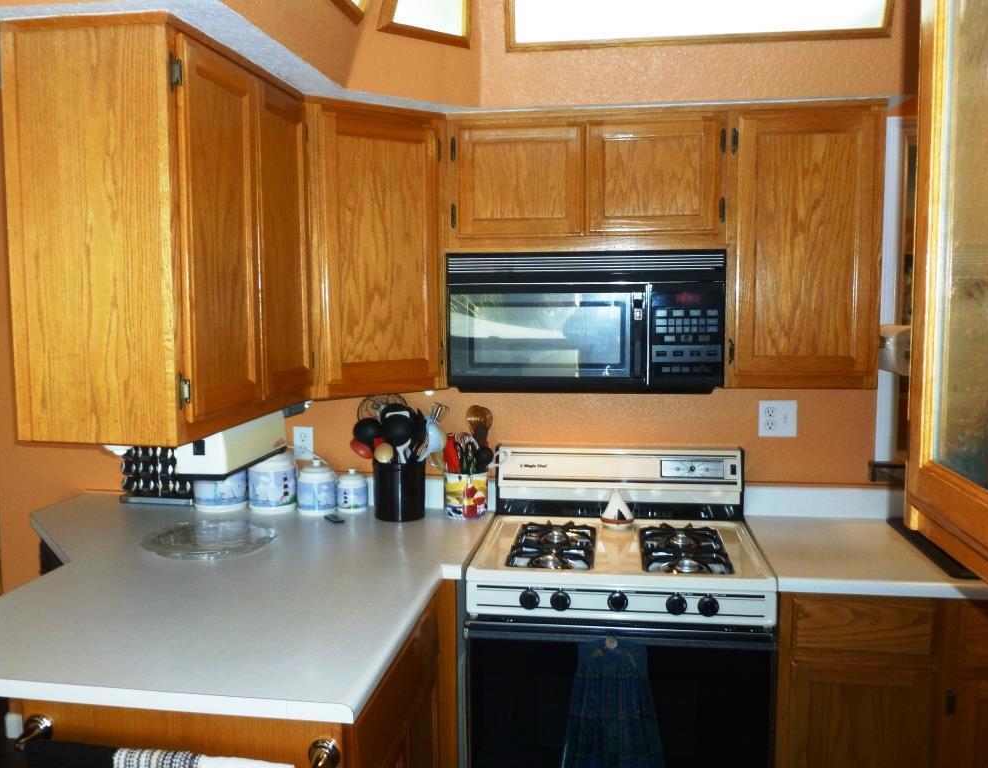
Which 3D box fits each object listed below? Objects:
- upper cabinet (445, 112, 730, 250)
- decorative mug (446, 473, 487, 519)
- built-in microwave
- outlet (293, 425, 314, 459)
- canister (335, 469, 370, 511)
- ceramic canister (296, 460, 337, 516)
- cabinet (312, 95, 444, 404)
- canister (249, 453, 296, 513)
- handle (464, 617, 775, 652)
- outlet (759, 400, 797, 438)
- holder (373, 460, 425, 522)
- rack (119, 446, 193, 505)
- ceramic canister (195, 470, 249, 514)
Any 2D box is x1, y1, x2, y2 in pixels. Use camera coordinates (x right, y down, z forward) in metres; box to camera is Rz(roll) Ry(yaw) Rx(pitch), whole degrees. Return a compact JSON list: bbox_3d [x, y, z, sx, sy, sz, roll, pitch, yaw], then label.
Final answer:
[{"bbox_3d":[0.269,-0.572,2.433,0.765,0.382,0.340,0,5,8],"label":"upper cabinet"},{"bbox_3d":[-0.088,0.345,2.643,0.137,0.144,0.137,0,5,8],"label":"decorative mug"},{"bbox_3d":[0.269,-0.184,2.451,0.758,0.385,0.375,0,5,8],"label":"built-in microwave"},{"bbox_3d":[-0.642,0.200,2.791,0.070,0.114,0.009,0,5,8],"label":"outlet"},{"bbox_3d":[-0.464,0.343,2.695,0.102,0.133,0.102,0,6,8],"label":"canister"},{"bbox_3d":[-0.574,0.327,2.667,0.124,0.170,0.124,0,6,8],"label":"ceramic canister"},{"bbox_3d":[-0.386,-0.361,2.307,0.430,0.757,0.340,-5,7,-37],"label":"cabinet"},{"bbox_3d":[-0.729,0.304,2.707,0.157,0.210,0.157,0,6,8],"label":"canister"},{"bbox_3d":[0.302,0.618,2.044,0.755,0.045,0.048,0,5,8],"label":"handle"},{"bbox_3d":[0.886,0.110,2.581,0.116,0.114,0.009,0,5,8],"label":"outlet"},{"bbox_3d":[-0.298,0.329,2.628,0.157,0.181,0.157,0,5,8],"label":"holder"},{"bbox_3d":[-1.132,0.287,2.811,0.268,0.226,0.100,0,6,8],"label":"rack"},{"bbox_3d":[-0.905,0.310,2.745,0.164,0.205,0.164,0,5,8],"label":"ceramic canister"}]

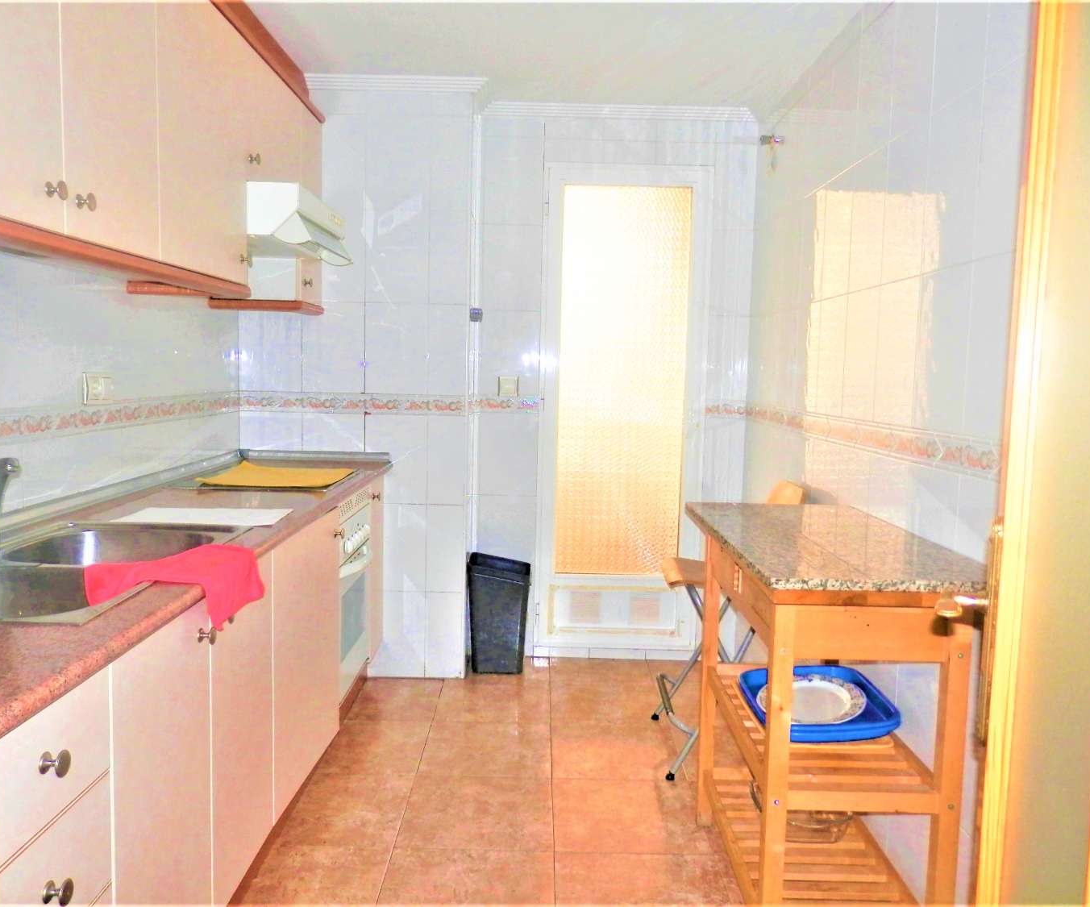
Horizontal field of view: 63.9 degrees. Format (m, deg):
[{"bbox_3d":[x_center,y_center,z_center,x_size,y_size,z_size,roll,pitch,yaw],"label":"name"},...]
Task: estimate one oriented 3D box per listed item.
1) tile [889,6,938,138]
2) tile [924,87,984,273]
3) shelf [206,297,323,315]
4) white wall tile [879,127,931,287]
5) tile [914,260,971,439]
[{"bbox_3d":[0.897,-0.970,2.120,0.012,0.361,0.250,1,5,0],"label":"tile"},{"bbox_3d":[0.901,-0.595,1.926,0.010,0.365,0.250,1,5,0],"label":"tile"},{"bbox_3d":[-1.043,-0.548,3.286,0.339,0.040,0.352,1,5,0],"label":"shelf"},{"bbox_3d":[0.900,-0.619,2.175,0.010,0.365,0.250,1,5,0],"label":"white wall tile"},{"bbox_3d":[0.882,-0.225,1.932,0.012,0.363,0.254,1,5,0],"label":"tile"}]

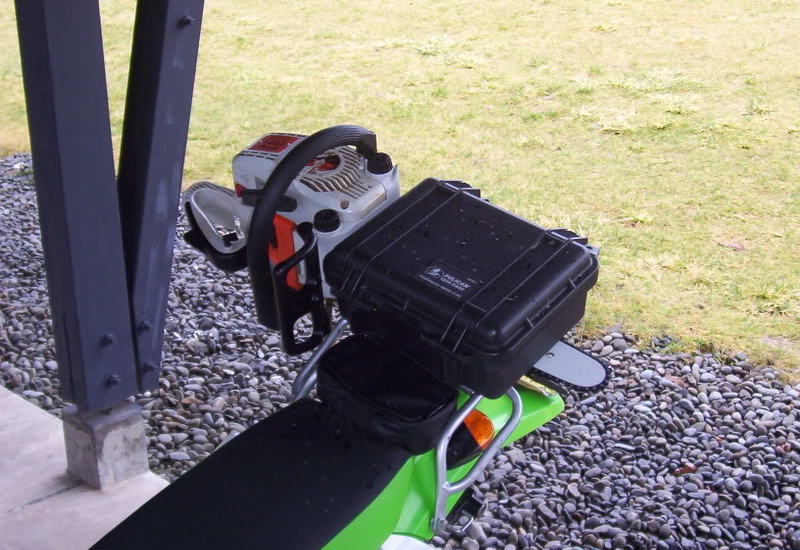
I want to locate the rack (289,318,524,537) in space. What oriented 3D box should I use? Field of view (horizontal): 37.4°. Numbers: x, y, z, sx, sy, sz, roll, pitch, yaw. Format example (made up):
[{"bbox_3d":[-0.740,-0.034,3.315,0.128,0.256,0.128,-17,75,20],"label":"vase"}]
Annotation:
[{"bbox_3d":[0.046,0.151,1.571,0.240,0.160,0.297,27,49,32],"label":"rack"}]

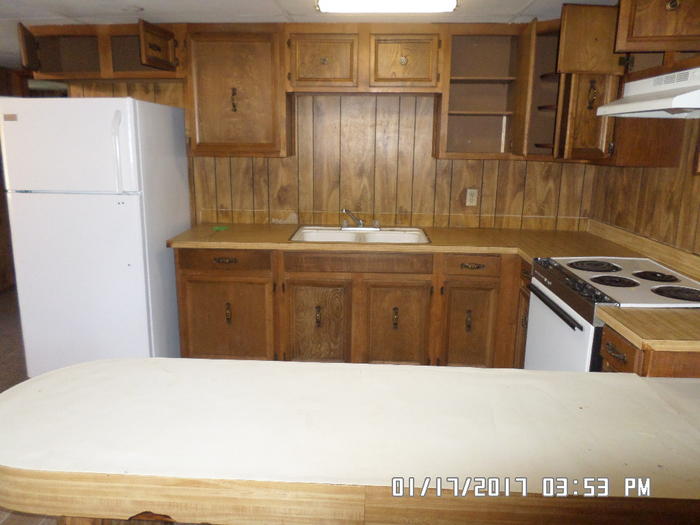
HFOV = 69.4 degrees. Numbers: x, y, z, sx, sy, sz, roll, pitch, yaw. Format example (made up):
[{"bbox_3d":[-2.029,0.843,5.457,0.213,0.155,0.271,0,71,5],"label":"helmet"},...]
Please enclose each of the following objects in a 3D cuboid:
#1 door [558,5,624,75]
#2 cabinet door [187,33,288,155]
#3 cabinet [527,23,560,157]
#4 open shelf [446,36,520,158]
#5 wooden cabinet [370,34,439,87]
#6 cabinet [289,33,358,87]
[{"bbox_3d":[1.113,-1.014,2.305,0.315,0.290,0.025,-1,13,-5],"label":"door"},{"bbox_3d":[-0.676,-1.002,3.023,0.553,0.683,0.030,1,13,2],"label":"cabinet door"},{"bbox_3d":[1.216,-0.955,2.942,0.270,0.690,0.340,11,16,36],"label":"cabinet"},{"bbox_3d":[0.782,-0.995,3.090,0.430,0.690,0.330,1,13,2],"label":"open shelf"},{"bbox_3d":[0.322,-1.196,3.062,0.390,0.285,0.340,1,13,2],"label":"wooden cabinet"},{"bbox_3d":[-0.147,-1.208,3.079,0.400,0.295,0.340,1,13,2],"label":"cabinet"}]

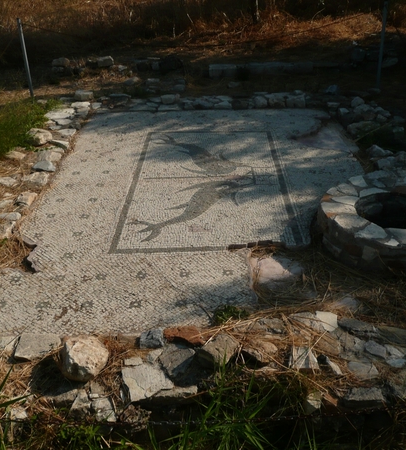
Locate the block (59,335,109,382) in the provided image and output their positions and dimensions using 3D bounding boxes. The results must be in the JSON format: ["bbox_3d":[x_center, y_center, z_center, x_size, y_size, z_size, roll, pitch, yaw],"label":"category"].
[{"bbox_3d":[-0.477,0.539,1.963,0.183,0.154,0.159,1,30,0],"label":"block"}]

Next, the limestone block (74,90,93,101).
[{"bbox_3d":[-1.249,-1.360,5.097,0.198,0.074,0.149,1,30,0],"label":"limestone block"}]

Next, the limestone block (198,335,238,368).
[{"bbox_3d":[0.068,0.557,2.127,0.150,0.085,0.150,-27,39,-36],"label":"limestone block"}]

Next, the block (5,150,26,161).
[{"bbox_3d":[-1.579,-0.585,4.094,0.155,0.055,0.115,4,31,11],"label":"block"}]

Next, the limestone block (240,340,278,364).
[{"bbox_3d":[0.244,0.550,2.095,0.155,0.070,0.110,10,33,19],"label":"limestone block"}]

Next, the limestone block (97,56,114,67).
[{"bbox_3d":[-1.257,-2.116,6.287,0.207,0.114,0.138,1,30,0],"label":"limestone block"}]

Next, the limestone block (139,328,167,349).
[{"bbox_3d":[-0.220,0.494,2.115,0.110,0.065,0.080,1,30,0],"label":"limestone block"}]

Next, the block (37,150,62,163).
[{"bbox_3d":[-1.269,-0.568,4.022,0.179,0.073,0.146,-1,31,2],"label":"block"}]

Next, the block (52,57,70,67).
[{"bbox_3d":[-1.842,-2.109,6.274,0.213,0.102,0.142,1,30,0],"label":"block"}]

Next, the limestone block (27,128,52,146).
[{"bbox_3d":[-1.456,-0.781,4.333,0.193,0.135,0.158,-1,31,2],"label":"limestone block"}]

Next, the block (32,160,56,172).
[{"bbox_3d":[-1.250,-0.460,3.811,0.170,0.060,0.133,-1,31,2],"label":"block"}]

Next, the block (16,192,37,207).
[{"bbox_3d":[-1.224,-0.179,3.367,0.142,0.067,0.112,-6,31,-6],"label":"block"}]

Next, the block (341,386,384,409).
[{"bbox_3d":[0.623,0.670,1.887,0.151,0.064,0.087,1,30,0],"label":"block"}]

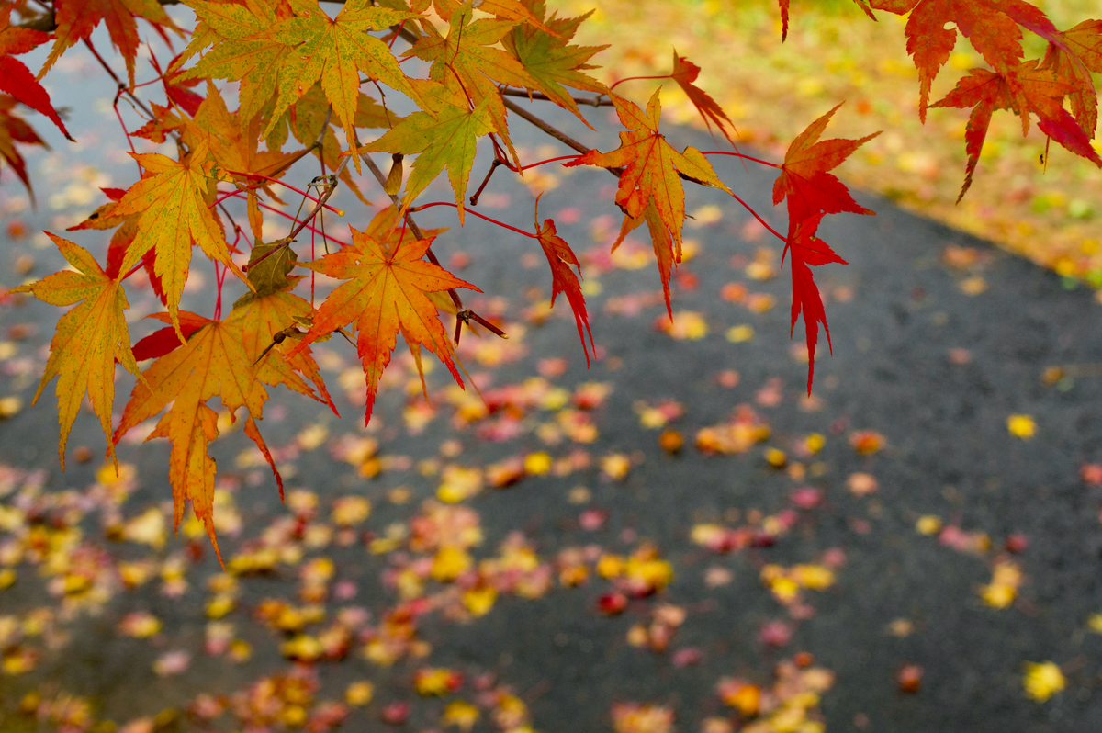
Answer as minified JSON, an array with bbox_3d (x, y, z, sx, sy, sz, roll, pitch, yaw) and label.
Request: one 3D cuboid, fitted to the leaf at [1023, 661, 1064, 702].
[{"bbox_3d":[0.729,0.466,2.350,0.062,0.015,0.066,0,29,0],"label":"leaf"}]

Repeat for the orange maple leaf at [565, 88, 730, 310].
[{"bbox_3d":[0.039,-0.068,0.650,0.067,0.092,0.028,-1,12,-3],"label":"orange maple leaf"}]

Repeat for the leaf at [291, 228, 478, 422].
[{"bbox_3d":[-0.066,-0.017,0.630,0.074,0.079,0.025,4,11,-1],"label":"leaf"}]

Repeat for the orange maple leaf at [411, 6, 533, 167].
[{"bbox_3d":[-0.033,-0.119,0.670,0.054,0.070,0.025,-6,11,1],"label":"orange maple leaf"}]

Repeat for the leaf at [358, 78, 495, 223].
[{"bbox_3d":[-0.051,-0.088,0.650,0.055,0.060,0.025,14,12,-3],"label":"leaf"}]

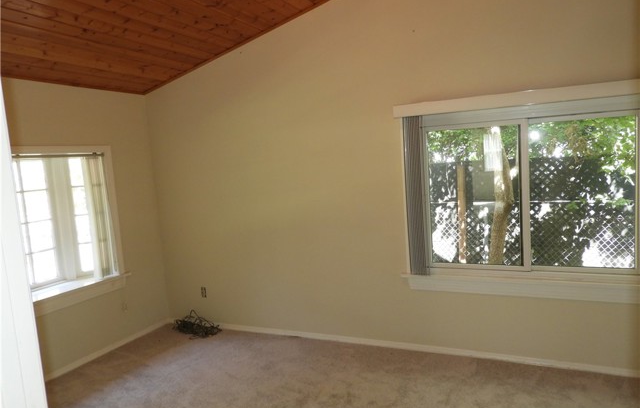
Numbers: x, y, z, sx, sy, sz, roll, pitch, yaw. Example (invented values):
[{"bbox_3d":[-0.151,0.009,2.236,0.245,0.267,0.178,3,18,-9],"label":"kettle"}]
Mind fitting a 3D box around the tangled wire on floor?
[{"bbox_3d":[-1.195,1.156,4.234,0.450,0.140,0.220,1,8,39],"label":"tangled wire on floor"}]

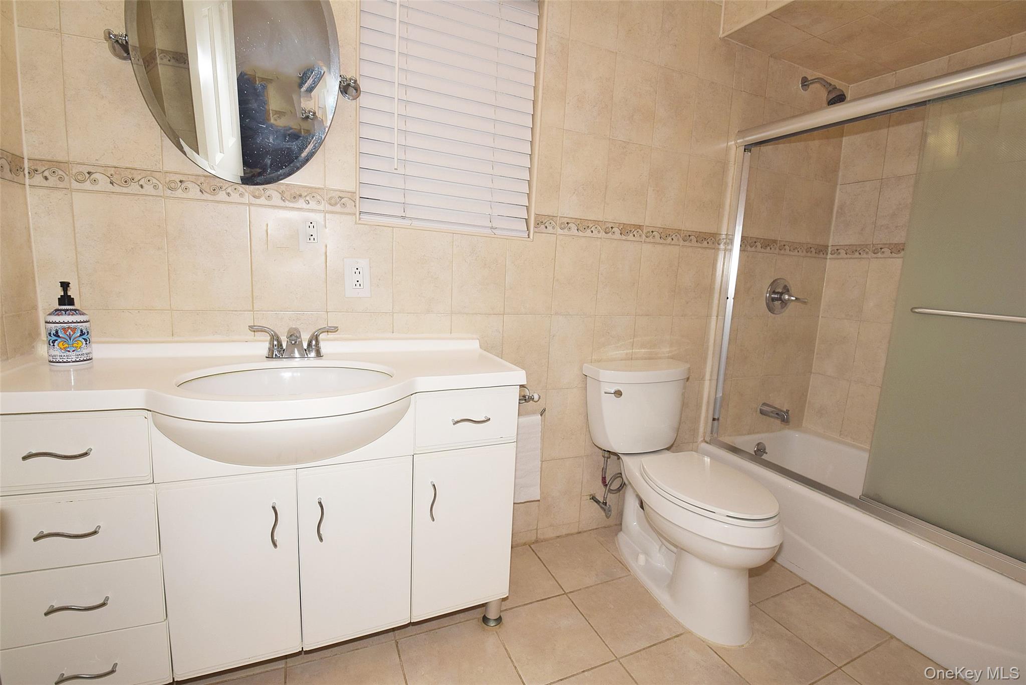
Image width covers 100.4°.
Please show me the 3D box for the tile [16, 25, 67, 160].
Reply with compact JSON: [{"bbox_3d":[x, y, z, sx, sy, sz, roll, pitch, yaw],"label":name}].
[{"bbox_3d":[-1.197,-0.627,1.095,0.081,0.309,0.010,-1,9,-21],"label":"tile"}]

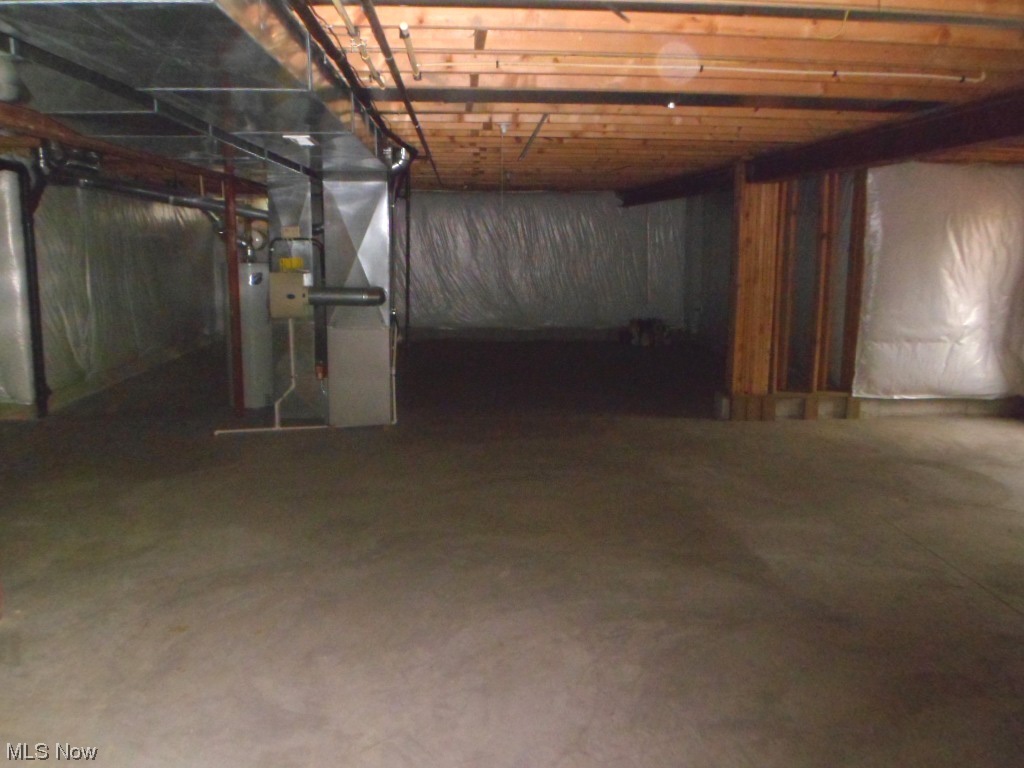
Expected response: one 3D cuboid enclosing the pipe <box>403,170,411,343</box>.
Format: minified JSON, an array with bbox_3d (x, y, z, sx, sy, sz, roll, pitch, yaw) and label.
[{"bbox_3d":[-0.964,-1.179,7.411,0.035,1.600,0.035,0,10,-4],"label":"pipe"}]

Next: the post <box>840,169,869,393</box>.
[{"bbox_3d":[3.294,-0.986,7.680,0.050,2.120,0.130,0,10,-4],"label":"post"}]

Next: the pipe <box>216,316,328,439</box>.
[{"bbox_3d":[-2.071,-0.065,6.845,0.950,0.990,0.100,-3,11,-19],"label":"pipe"}]

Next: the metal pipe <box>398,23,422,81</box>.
[{"bbox_3d":[-0.433,-1.417,3.463,0.030,0.035,1.020,0,10,-4],"label":"metal pipe"}]

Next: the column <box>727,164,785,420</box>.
[{"bbox_3d":[2.323,-0.858,7.587,0.380,2.400,0.150,0,10,-4],"label":"column"}]

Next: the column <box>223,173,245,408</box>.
[{"bbox_3d":[-2.585,-0.830,7.457,0.090,2.270,0.090,0,10,-4],"label":"column"}]

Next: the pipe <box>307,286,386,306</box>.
[{"bbox_3d":[-1.421,-0.750,6.857,0.680,0.160,0.180,0,10,-4],"label":"pipe"}]

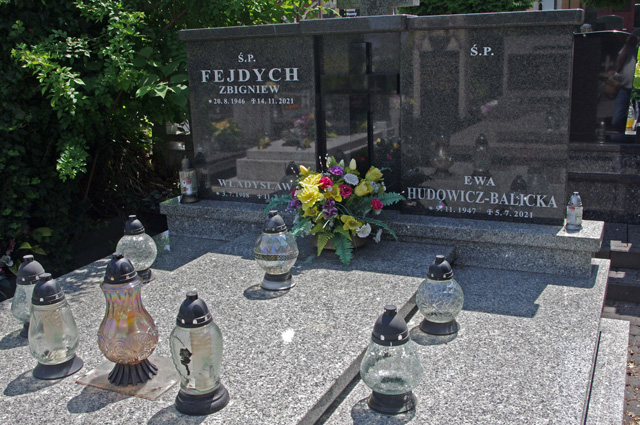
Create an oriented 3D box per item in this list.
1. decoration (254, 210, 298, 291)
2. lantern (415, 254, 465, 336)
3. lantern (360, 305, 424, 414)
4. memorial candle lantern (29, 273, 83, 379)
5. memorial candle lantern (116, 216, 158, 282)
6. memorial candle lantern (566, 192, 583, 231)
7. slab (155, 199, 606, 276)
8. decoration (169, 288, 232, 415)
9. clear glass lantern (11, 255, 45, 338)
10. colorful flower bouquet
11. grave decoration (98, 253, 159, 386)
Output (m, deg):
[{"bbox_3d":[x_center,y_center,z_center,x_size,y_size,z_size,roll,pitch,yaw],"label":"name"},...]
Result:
[{"bbox_3d":[-0.171,0.142,2.509,0.175,0.297,0.175,-2,14,1],"label":"decoration"},{"bbox_3d":[0.422,0.280,2.248,0.168,0.263,0.168,4,16,26],"label":"lantern"},{"bbox_3d":[0.201,0.395,1.778,0.178,0.288,0.178,-2,14,1],"label":"lantern"},{"bbox_3d":[-0.790,0.324,1.890,0.144,0.298,0.144,4,16,26],"label":"memorial candle lantern"},{"bbox_3d":[-0.826,0.161,2.880,0.179,0.300,0.179,4,16,26],"label":"memorial candle lantern"},{"bbox_3d":[1.092,-0.008,2.742,0.068,0.162,0.068,4,16,26],"label":"memorial candle lantern"},{"bbox_3d":[0.193,0.087,3.236,2.266,0.181,0.294,4,16,26],"label":"slab"},{"bbox_3d":[-0.322,0.354,1.670,0.145,0.304,0.145,-2,14,1],"label":"decoration"},{"bbox_3d":[-1.060,0.304,2.374,0.176,0.288,0.176,4,16,26],"label":"clear glass lantern"},{"bbox_3d":[0.070,-0.047,2.953,0.656,0.429,0.502,4,16,26],"label":"colorful flower bouquet"},{"bbox_3d":[-0.551,0.295,1.820,0.169,0.368,0.169,4,16,26],"label":"grave decoration"}]

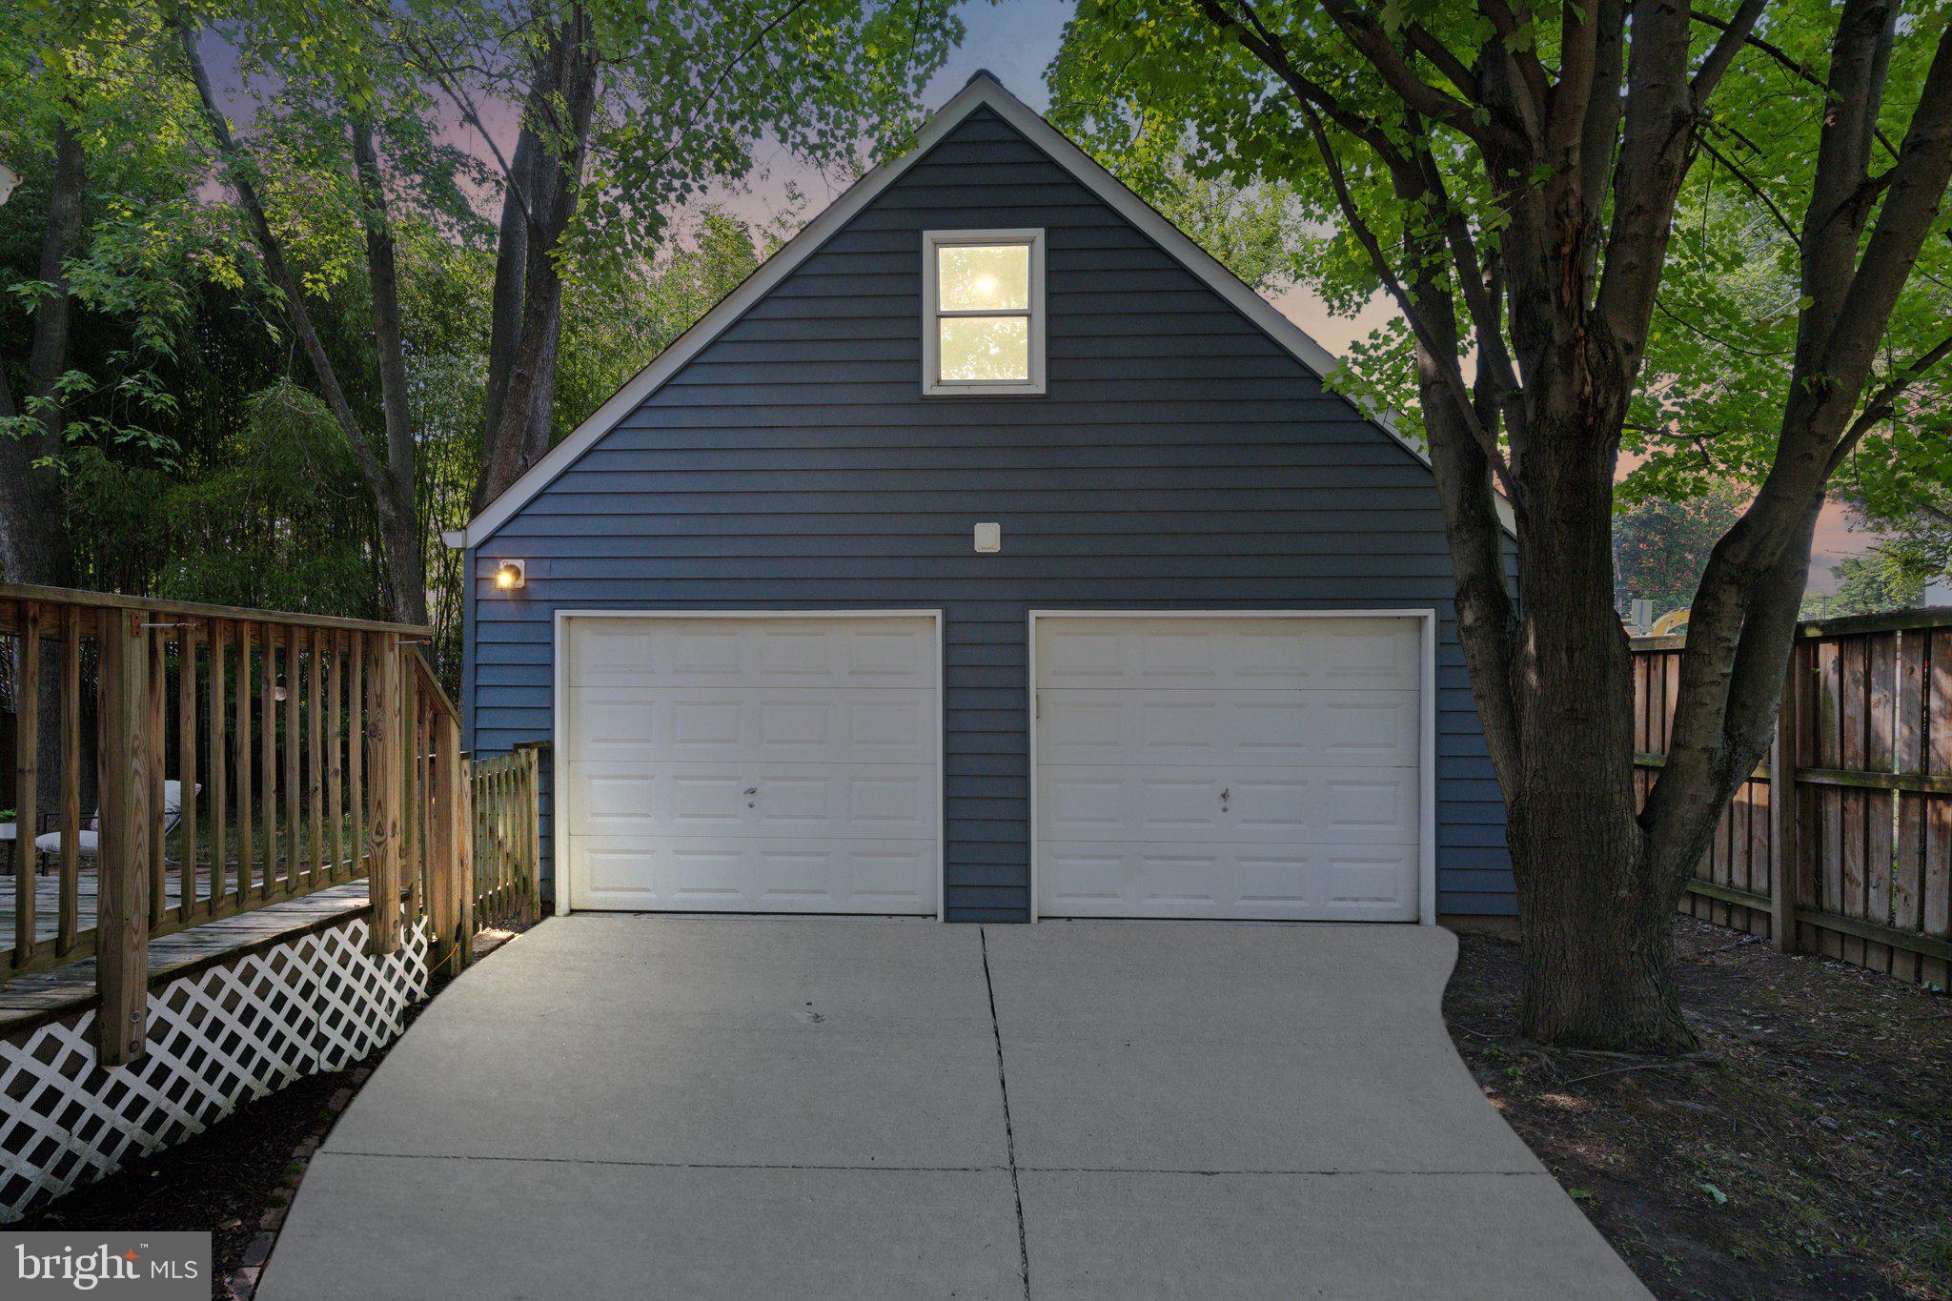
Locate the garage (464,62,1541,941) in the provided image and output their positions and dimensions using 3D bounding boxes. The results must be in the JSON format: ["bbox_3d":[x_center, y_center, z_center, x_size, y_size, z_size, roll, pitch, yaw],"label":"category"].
[{"bbox_3d":[0.217,-1.067,10.145,7.600,5.900,7.100,0,0,3],"label":"garage"}]

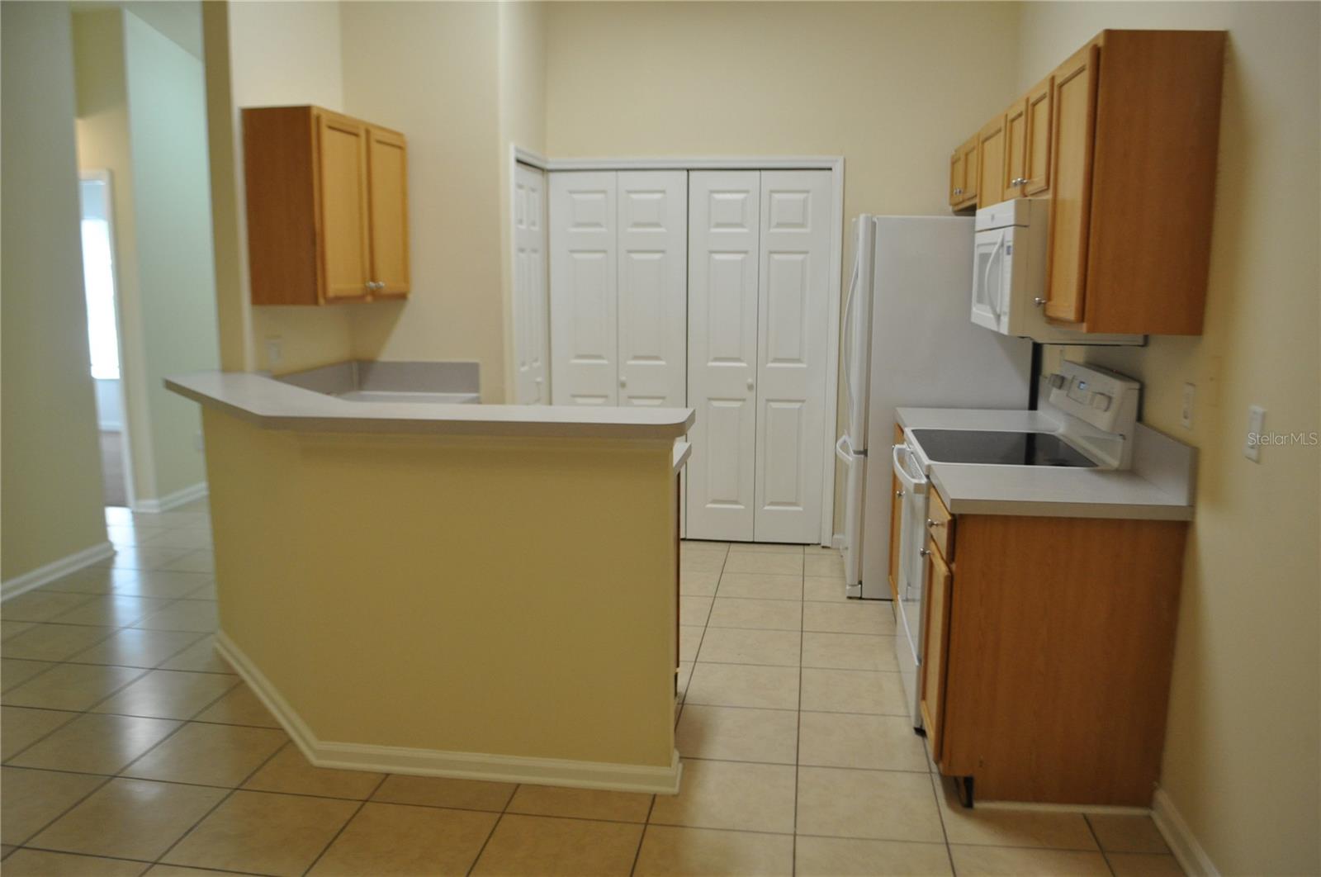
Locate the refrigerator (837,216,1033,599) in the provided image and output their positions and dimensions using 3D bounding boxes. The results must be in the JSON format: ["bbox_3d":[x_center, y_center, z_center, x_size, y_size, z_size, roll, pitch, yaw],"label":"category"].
[{"bbox_3d":[1.313,-0.175,4.900,0.830,1.785,0.840,1,10,9],"label":"refrigerator"}]

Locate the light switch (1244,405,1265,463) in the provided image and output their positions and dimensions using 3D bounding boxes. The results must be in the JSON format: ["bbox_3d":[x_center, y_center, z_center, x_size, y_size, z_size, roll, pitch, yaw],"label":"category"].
[{"bbox_3d":[1.349,-0.008,2.254,0.011,0.118,0.077,1,10,9],"label":"light switch"}]

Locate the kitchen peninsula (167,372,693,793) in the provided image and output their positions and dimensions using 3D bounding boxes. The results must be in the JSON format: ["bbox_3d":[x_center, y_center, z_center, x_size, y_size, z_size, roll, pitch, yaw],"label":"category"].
[{"bbox_3d":[-0.962,0.404,3.504,2.220,1.140,1.110,1,10,9],"label":"kitchen peninsula"}]

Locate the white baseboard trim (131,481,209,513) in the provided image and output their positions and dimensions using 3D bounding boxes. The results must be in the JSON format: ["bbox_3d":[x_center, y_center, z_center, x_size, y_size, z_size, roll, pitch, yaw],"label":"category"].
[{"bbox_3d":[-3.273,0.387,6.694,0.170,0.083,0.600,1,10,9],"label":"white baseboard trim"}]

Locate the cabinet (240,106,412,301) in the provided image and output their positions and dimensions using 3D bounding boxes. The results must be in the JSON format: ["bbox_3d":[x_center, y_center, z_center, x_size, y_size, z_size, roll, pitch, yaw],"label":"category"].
[{"bbox_3d":[-1.475,-1.014,4.481,0.325,0.782,0.910,1,10,9],"label":"cabinet"}]

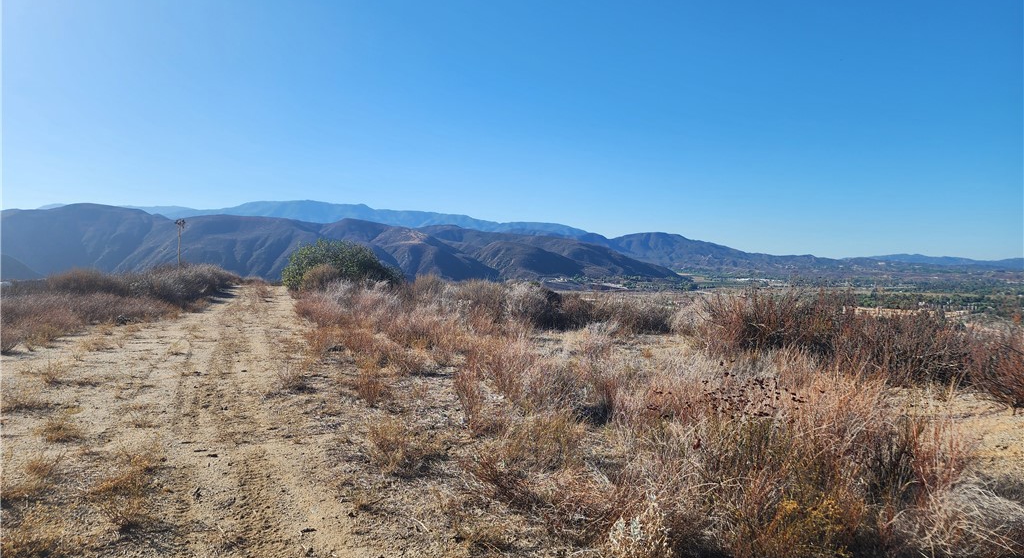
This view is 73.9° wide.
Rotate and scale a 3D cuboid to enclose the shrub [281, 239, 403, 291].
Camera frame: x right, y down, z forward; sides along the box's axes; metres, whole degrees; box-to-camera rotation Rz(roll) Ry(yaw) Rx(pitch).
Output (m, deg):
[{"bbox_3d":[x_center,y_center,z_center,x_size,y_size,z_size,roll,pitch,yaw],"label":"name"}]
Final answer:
[{"bbox_3d":[-7.894,-0.579,31.500,5.400,2.450,4.300,0,2,-14],"label":"shrub"}]

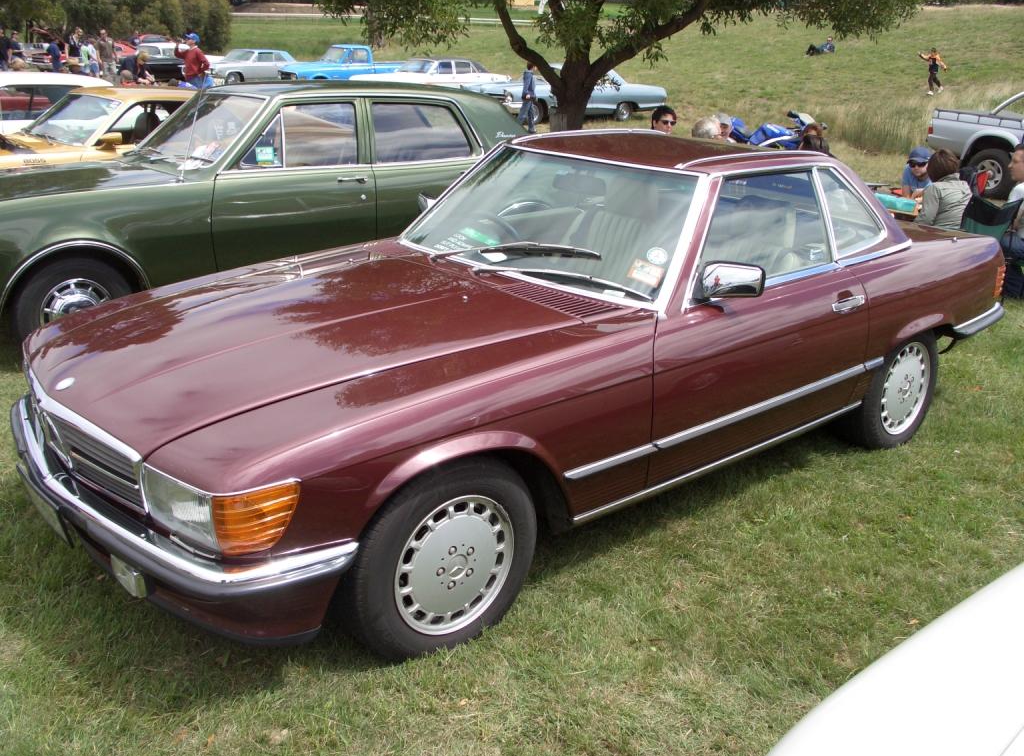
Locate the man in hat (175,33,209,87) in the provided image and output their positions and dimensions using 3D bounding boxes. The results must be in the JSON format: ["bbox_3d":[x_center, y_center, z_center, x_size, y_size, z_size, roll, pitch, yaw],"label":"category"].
[{"bbox_3d":[-6.120,-5.730,18.884,0.580,1.780,0.520,-3,19,-11],"label":"man in hat"}]

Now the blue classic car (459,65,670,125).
[{"bbox_3d":[1.466,-7.440,25.390,5.420,1.420,2.000,-12,22,-34],"label":"blue classic car"}]

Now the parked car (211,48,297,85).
[{"bbox_3d":[-9.350,-11.200,35.400,1.860,1.410,4.800,15,23,36],"label":"parked car"}]

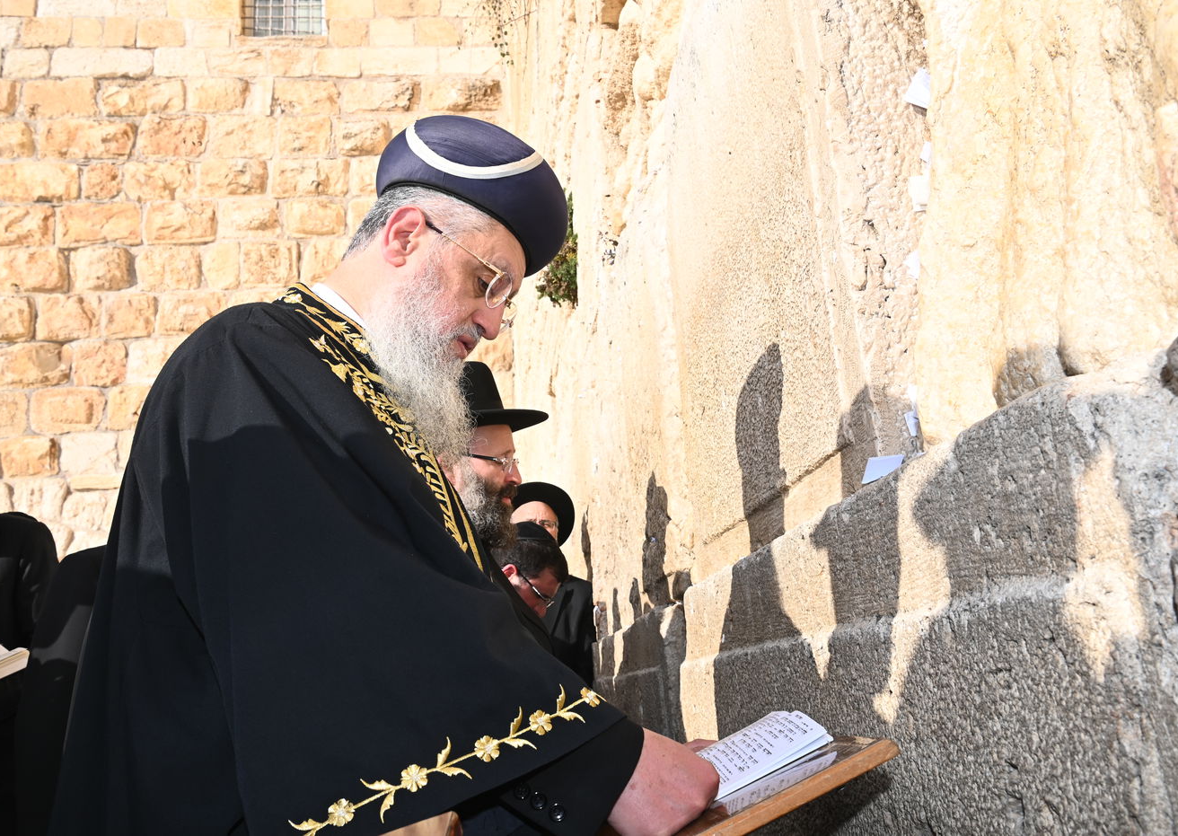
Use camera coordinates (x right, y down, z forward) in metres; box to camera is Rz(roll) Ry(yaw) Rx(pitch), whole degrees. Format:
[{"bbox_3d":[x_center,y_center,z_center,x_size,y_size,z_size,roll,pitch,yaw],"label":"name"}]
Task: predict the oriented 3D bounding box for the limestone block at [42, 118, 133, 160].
[{"bbox_3d":[-4.083,-2.236,9.201,0.730,0.359,0.300,-2,-14,-7],"label":"limestone block"}]

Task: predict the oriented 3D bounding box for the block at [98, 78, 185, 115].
[{"bbox_3d":[-3.894,-2.754,9.811,0.723,0.362,0.300,-2,-15,-6],"label":"block"}]

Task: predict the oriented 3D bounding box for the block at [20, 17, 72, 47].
[{"bbox_3d":[-4.522,-3.174,9.395,0.406,0.269,0.300,-2,-14,-7],"label":"block"}]

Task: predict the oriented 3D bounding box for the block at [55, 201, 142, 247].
[{"bbox_3d":[-4.119,-1.590,9.479,0.680,0.397,0.300,-2,-15,-6],"label":"block"}]

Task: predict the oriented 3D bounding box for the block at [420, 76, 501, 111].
[{"bbox_3d":[-1.158,-2.879,10.100,0.685,0.333,0.280,-2,-14,-7],"label":"block"}]

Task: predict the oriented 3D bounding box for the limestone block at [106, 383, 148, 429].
[{"bbox_3d":[-4.357,-0.071,10.801,0.496,0.434,0.300,-2,-14,-7],"label":"limestone block"}]

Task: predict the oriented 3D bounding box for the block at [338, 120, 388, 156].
[{"bbox_3d":[-1.982,-2.422,9.888,0.440,0.341,0.280,-2,-14,-7],"label":"block"}]

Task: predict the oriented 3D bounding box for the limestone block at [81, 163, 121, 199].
[{"bbox_3d":[-4.137,-1.969,9.578,0.328,0.342,0.280,-2,-15,-6],"label":"limestone block"}]

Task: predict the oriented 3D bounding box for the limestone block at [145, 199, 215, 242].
[{"bbox_3d":[-3.464,-1.629,9.556,0.586,0.392,0.300,-2,-15,-6],"label":"limestone block"}]

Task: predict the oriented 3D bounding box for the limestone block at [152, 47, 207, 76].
[{"bbox_3d":[-3.599,-3.096,9.885,0.464,0.282,0.280,-2,-14,-7],"label":"limestone block"}]

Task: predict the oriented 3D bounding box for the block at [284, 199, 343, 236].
[{"bbox_3d":[-2.356,-1.678,9.681,0.507,0.356,0.300,-2,-15,-6],"label":"block"}]

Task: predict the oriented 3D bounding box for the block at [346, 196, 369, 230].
[{"bbox_3d":[-1.836,-1.712,9.742,0.500,0.345,0.300,-2,-15,-6],"label":"block"}]

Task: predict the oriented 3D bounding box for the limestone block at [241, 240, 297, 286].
[{"bbox_3d":[-3.208,-1.516,11.297,0.535,0.479,0.300,-2,-14,-7],"label":"limestone block"}]

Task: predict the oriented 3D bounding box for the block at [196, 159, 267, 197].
[{"bbox_3d":[-3.076,-2.025,9.700,0.586,0.356,0.300,-2,-15,-6],"label":"block"}]

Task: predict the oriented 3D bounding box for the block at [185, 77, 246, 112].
[{"bbox_3d":[-3.270,-2.787,9.883,0.517,0.346,0.300,-2,-15,-6],"label":"block"}]

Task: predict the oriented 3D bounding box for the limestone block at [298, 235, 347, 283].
[{"bbox_3d":[-2.126,-1.240,9.156,0.437,0.396,0.300,-2,-14,-7],"label":"limestone block"}]

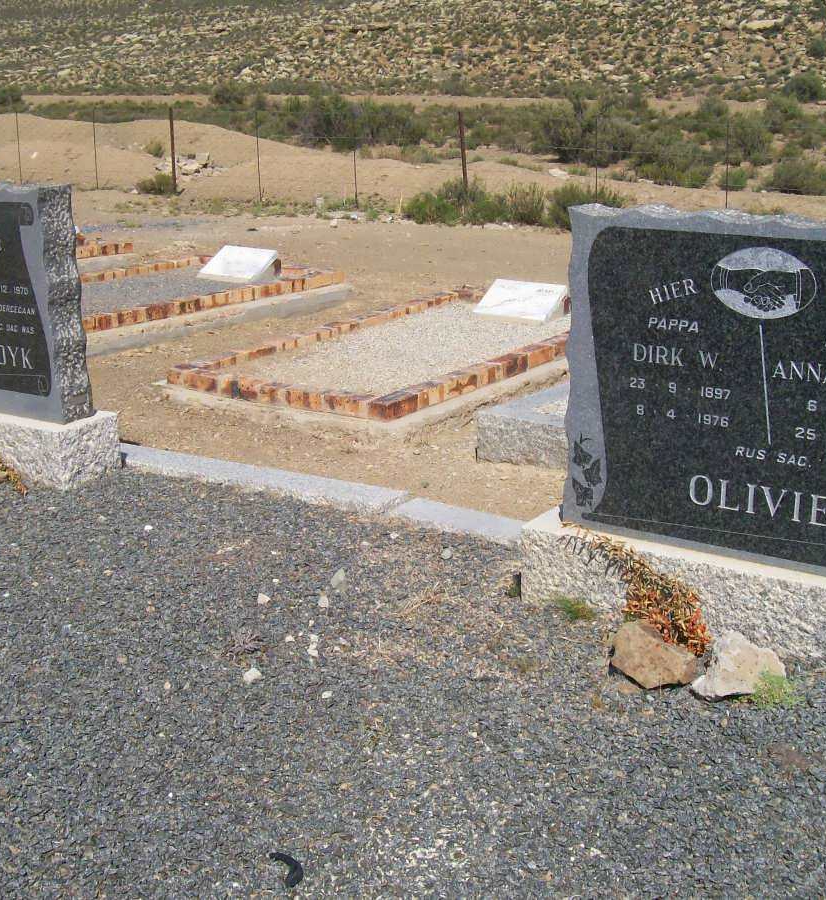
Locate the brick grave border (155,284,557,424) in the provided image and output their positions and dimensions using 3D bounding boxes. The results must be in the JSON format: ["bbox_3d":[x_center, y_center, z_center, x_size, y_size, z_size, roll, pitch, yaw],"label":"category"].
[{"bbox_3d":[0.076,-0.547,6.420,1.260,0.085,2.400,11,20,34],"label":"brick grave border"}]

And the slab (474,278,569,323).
[{"bbox_3d":[0.622,-0.832,7.002,0.460,0.160,0.335,11,20,34],"label":"slab"}]

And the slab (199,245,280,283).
[{"bbox_3d":[-1.149,-1.216,8.199,0.480,0.160,0.350,11,20,35],"label":"slab"}]

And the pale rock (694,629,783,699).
[{"bbox_3d":[0.739,0.480,2.812,0.205,0.115,0.140,4,17,15],"label":"pale rock"}]

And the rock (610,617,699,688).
[{"bbox_3d":[0.561,0.464,2.866,0.185,0.120,0.130,3,17,11],"label":"rock"}]

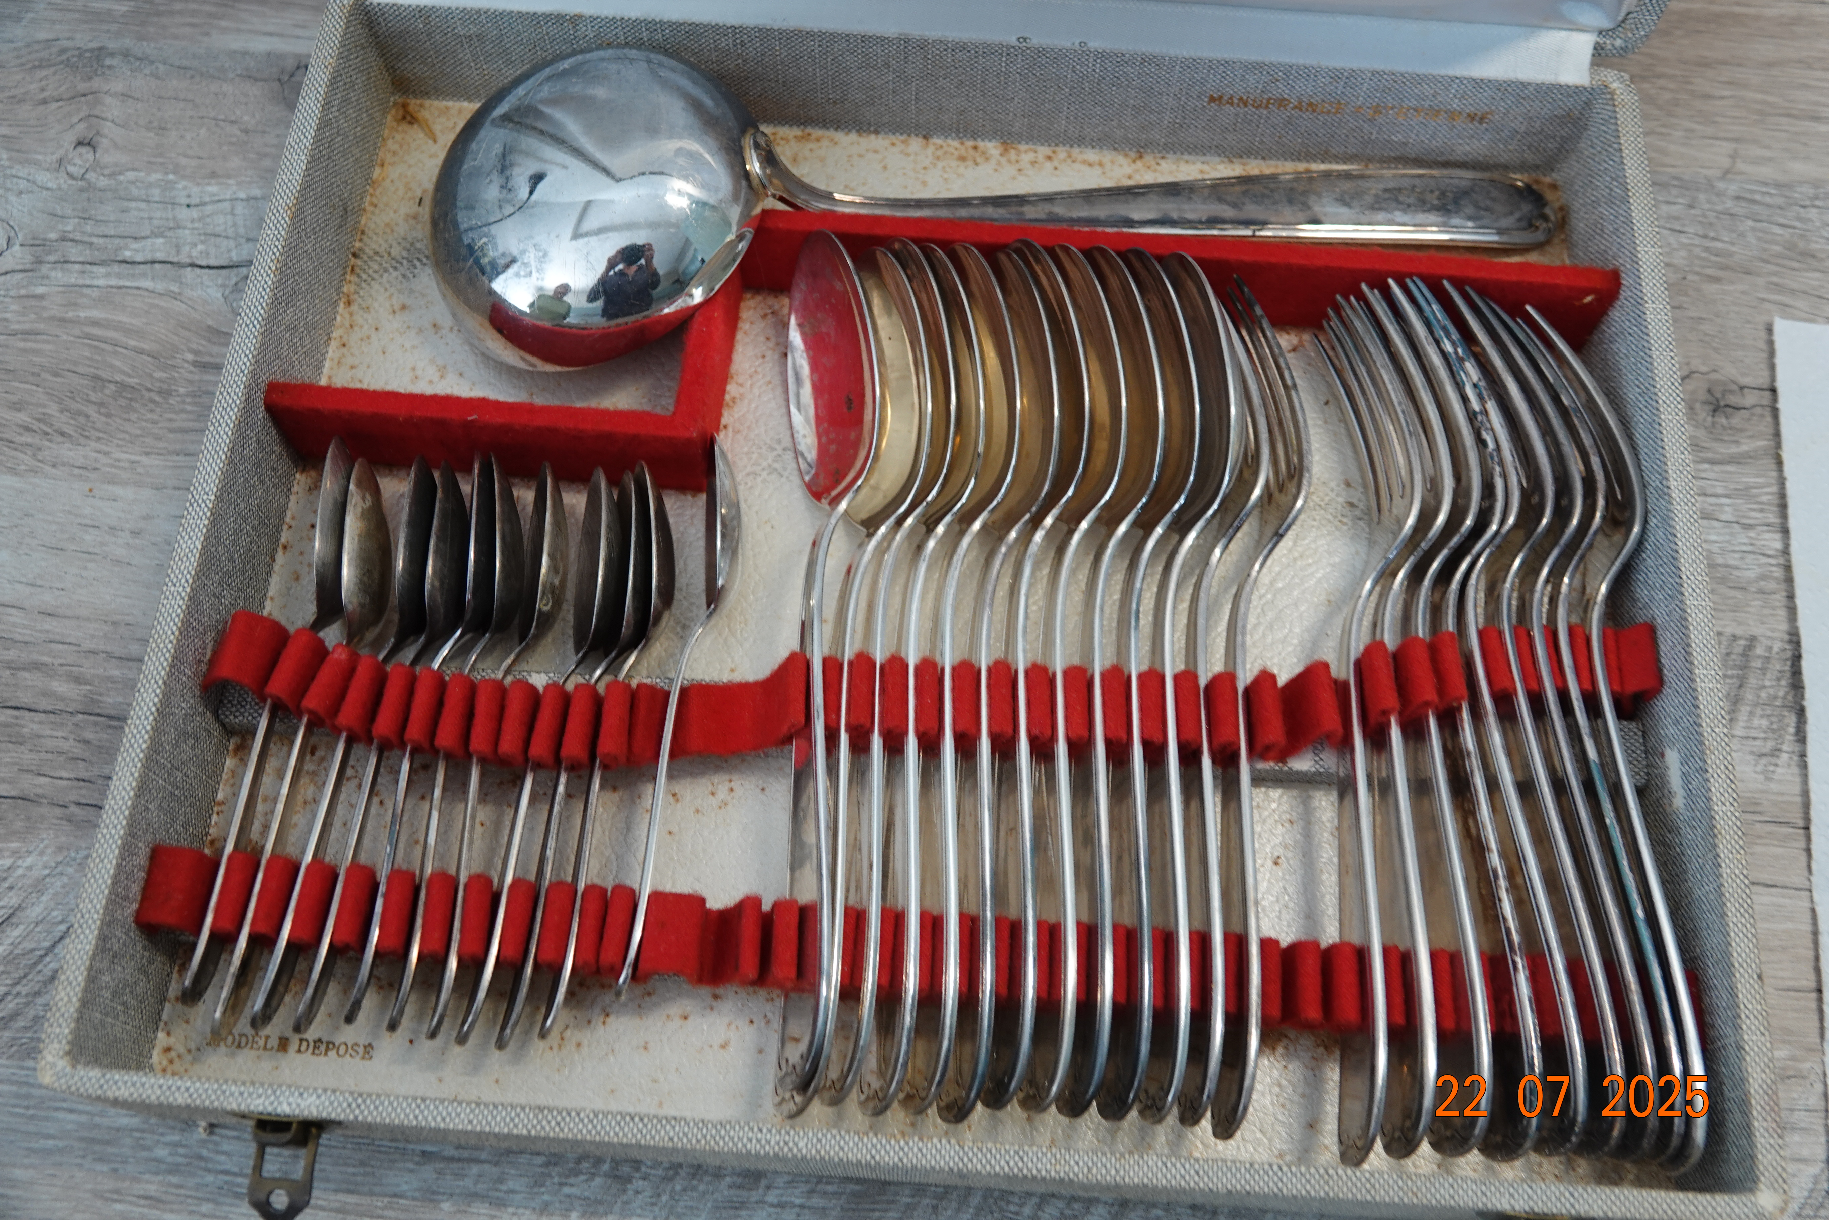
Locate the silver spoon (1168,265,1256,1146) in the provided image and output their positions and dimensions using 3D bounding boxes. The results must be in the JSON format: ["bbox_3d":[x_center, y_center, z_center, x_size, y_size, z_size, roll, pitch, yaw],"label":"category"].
[{"bbox_3d":[0.070,0.013,0.378,0.022,0.044,0.212,14,70,-26],"label":"silver spoon"}]

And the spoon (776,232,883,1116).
[{"bbox_3d":[-0.018,0.008,0.378,0.022,0.044,0.212,12,70,-31],"label":"spoon"}]

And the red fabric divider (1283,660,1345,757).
[{"bbox_3d":[0.094,0.024,0.374,0.014,0.015,0.020,4,67,1],"label":"red fabric divider"}]

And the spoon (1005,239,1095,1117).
[{"bbox_3d":[0.032,0.007,0.373,0.021,0.043,0.213,11,70,-23],"label":"spoon"}]

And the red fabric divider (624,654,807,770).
[{"bbox_3d":[-0.046,0.024,0.369,0.043,0.021,0.022,4,67,1],"label":"red fabric divider"}]

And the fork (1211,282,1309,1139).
[{"bbox_3d":[0.081,0.016,0.375,0.021,0.026,0.209,9,69,-13],"label":"fork"}]

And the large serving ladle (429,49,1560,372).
[{"bbox_3d":[0.024,-0.113,0.417,0.312,0.057,0.087,-1,67,-2],"label":"large serving ladle"}]

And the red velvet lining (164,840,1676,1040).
[{"bbox_3d":[-0.003,0.075,0.347,0.328,0.022,0.018,4,67,1],"label":"red velvet lining"}]

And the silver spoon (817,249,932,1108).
[{"bbox_3d":[-0.008,0.008,0.372,0.021,0.043,0.210,11,70,-22],"label":"silver spoon"}]

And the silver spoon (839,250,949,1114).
[{"bbox_3d":[-0.002,0.008,0.373,0.021,0.043,0.212,11,70,-22],"label":"silver spoon"}]

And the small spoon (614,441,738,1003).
[{"bbox_3d":[-0.054,0.023,0.376,0.016,0.029,0.140,11,71,-13],"label":"small spoon"}]

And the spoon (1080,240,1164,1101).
[{"bbox_3d":[0.050,0.009,0.373,0.021,0.043,0.213,11,70,-22],"label":"spoon"}]

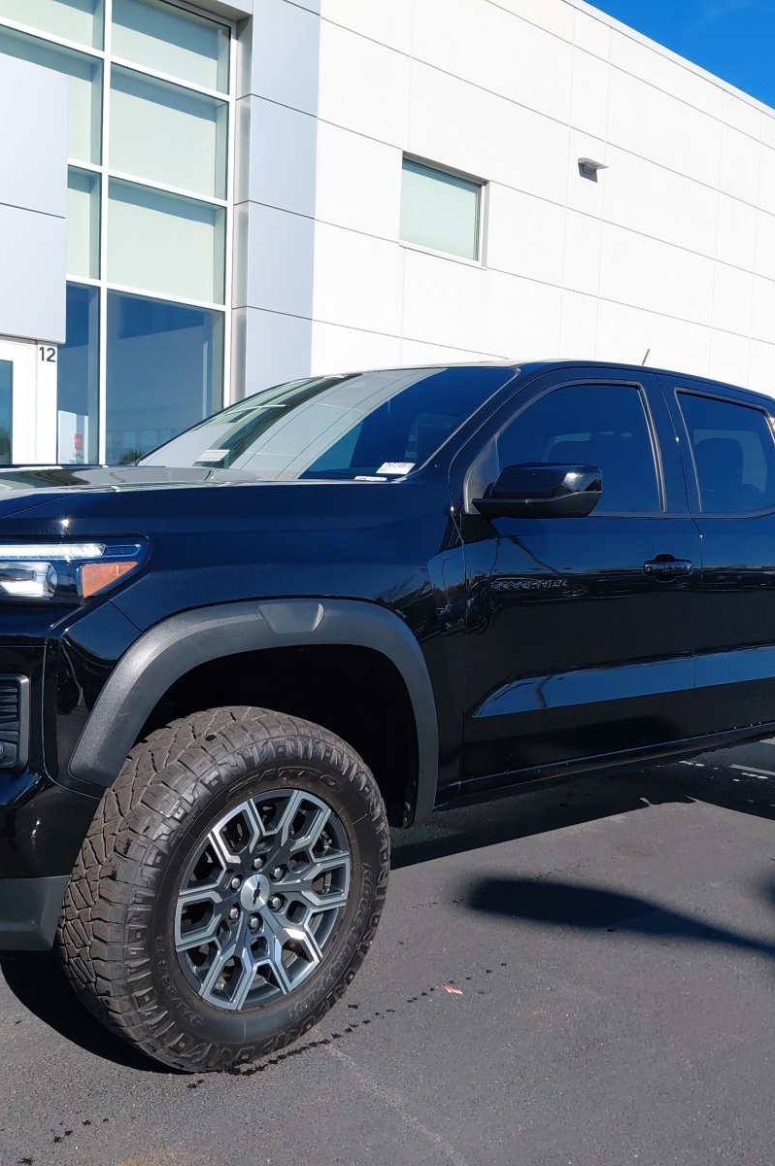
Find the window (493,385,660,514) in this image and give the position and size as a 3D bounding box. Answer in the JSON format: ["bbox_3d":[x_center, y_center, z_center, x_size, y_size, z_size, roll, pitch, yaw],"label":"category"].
[{"bbox_3d":[0.574,-0.440,3.430,0.900,0.450,0.070,-1,-16,-43],"label":"window"}]

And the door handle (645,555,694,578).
[{"bbox_3d":[0.901,-0.053,3.598,0.250,0.068,0.055,-1,5,-43],"label":"door handle"}]

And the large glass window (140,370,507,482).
[{"bbox_3d":[-0.271,-0.525,3.686,1.400,0.130,0.780,7,38,47],"label":"large glass window"}]

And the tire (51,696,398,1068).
[{"bbox_3d":[-0.357,0.705,2.637,0.800,0.800,0.280,-1,5,-44],"label":"tire"}]

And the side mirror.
[{"bbox_3d":[0.411,-0.255,3.042,0.210,0.170,0.260,-1,5,-43],"label":"side mirror"}]

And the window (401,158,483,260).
[{"bbox_3d":[0.822,-5.185,15.671,1.700,1.200,0.120,-1,4,-44],"label":"window"}]

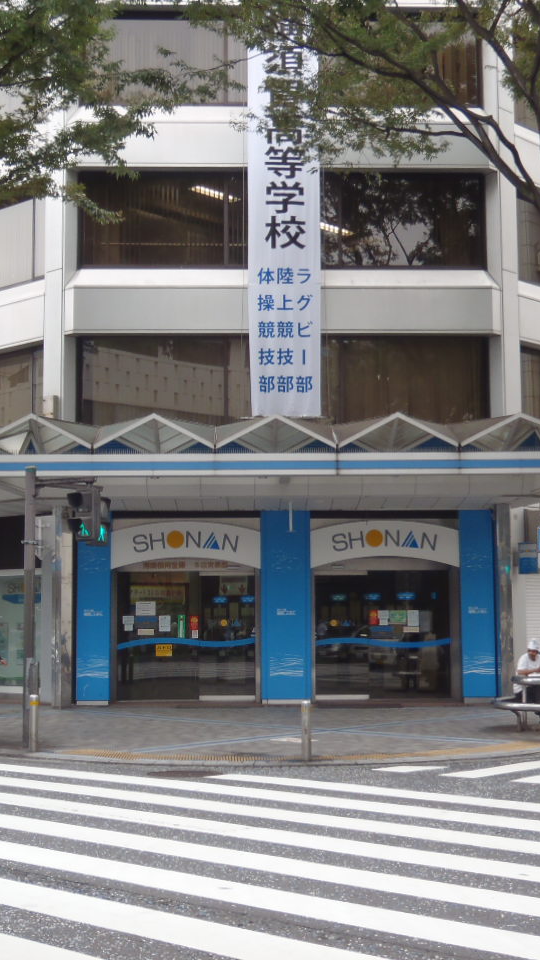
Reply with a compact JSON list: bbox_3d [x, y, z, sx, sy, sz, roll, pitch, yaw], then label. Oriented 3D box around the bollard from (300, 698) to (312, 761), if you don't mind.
[{"bbox_3d":[0.418,2.894,15.358,0.100,0.695,0.100,0,-6,0],"label":"bollard"}]

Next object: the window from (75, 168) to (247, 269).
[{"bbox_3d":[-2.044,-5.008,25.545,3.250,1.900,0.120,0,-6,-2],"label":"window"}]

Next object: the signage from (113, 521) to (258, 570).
[{"bbox_3d":[-1.550,1.211,24.505,2.770,0.880,0.120,0,-6,-2],"label":"signage"}]

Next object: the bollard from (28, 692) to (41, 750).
[{"bbox_3d":[-3.061,3.158,17.300,0.110,0.740,0.110,0,-6,0],"label":"bollard"}]

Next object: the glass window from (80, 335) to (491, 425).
[{"bbox_3d":[0.278,-1.790,25.010,7.814,1.805,0.150,0,-6,-2],"label":"glass window"}]

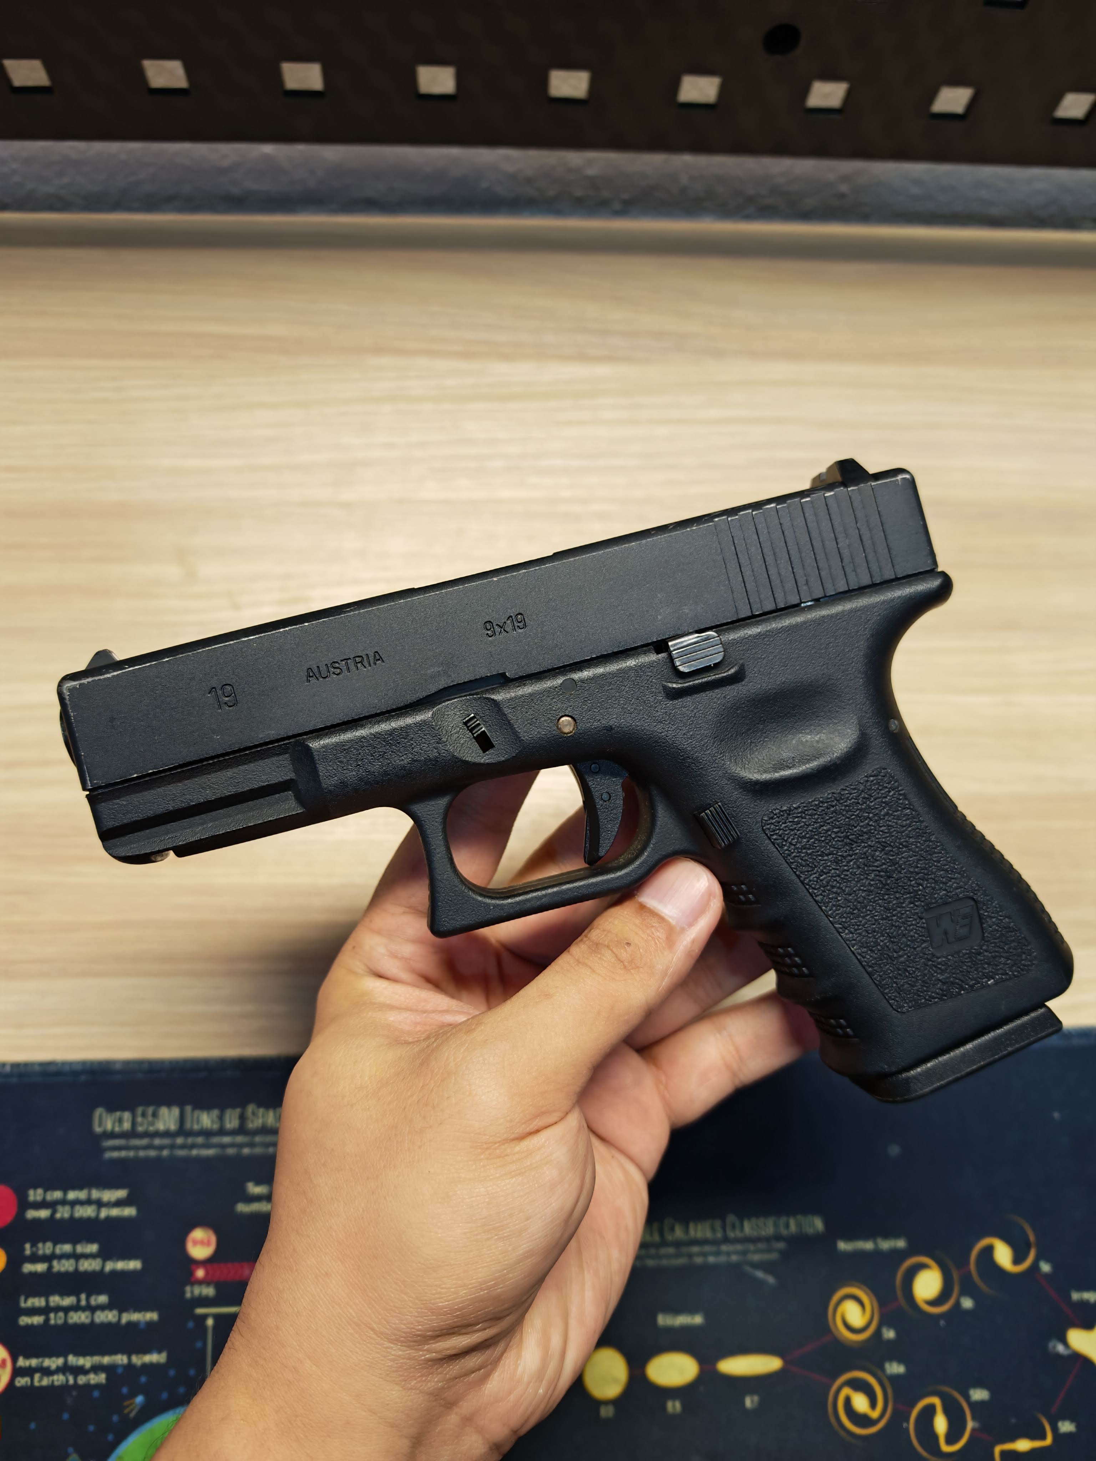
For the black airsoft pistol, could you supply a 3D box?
[{"bbox_3d":[0.008,0.025,0.211,0.186,0.031,0.131,-15,90,-5],"label":"black airsoft pistol"}]

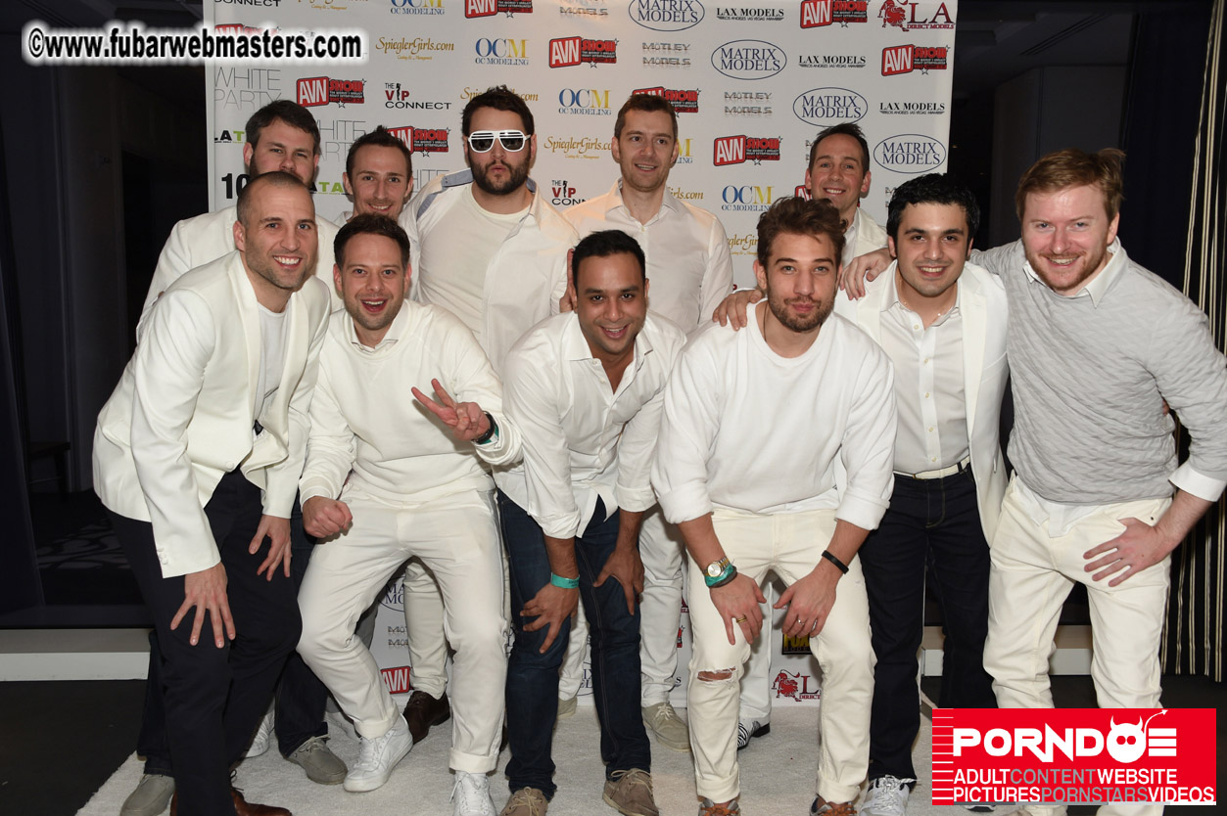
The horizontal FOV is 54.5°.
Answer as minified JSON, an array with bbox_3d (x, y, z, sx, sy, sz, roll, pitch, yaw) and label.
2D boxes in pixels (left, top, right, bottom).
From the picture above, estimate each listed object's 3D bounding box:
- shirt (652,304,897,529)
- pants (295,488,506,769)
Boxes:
[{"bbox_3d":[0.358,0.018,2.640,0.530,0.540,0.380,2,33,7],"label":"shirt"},{"bbox_3d":[-0.520,0.510,2.920,0.450,0.800,0.440,2,8,7],"label":"pants"}]

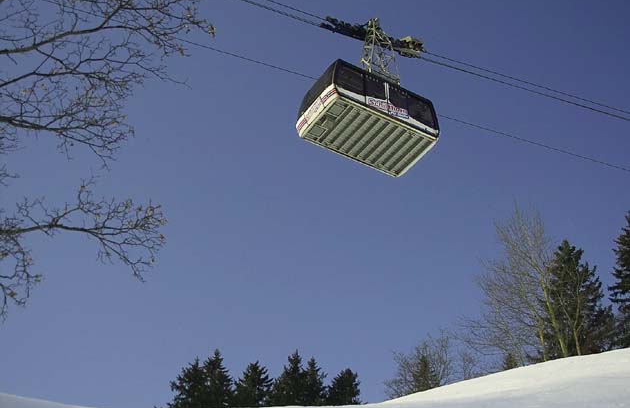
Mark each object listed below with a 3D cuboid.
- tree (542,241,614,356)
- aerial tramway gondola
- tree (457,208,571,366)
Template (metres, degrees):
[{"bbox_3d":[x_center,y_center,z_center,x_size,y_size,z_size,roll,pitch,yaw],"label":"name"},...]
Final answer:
[{"bbox_3d":[18.703,7.018,66.937,5.114,10.715,5.114,-8,-38,15],"label":"tree"},{"bbox_3d":[2.855,-6.502,48.353,6.400,8.400,3.550,21,-40,-23],"label":"aerial tramway gondola"},{"bbox_3d":[12.710,4.988,60.586,7.039,12.319,7.039,-6,-37,11],"label":"tree"}]

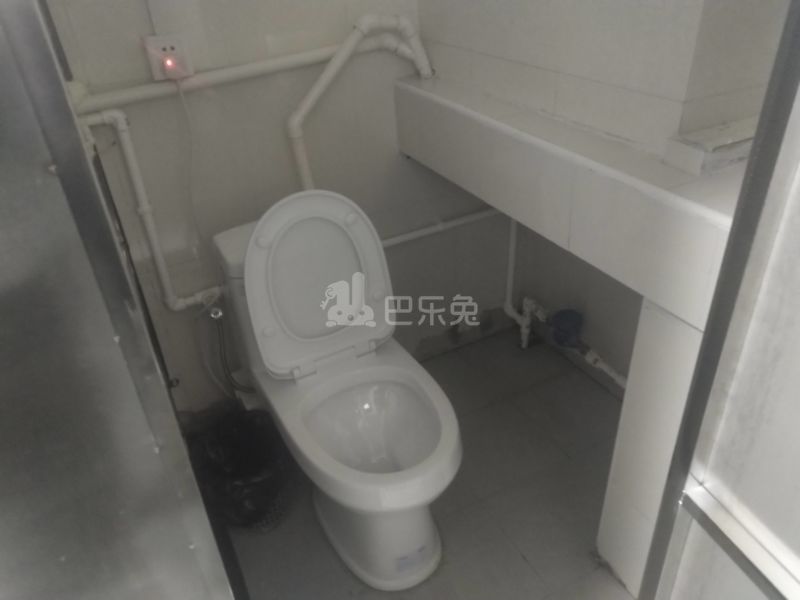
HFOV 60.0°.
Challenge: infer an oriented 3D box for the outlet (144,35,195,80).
[{"bbox_3d":[-0.495,-0.520,1.474,0.087,0.087,0.022,-20,37,-24],"label":"outlet"}]

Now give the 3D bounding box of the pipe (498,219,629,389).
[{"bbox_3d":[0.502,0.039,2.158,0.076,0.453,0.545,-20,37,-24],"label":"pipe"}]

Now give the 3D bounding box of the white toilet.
[{"bbox_3d":[-0.115,0.185,1.649,0.385,0.810,0.730,-18,35,-21],"label":"white toilet"}]

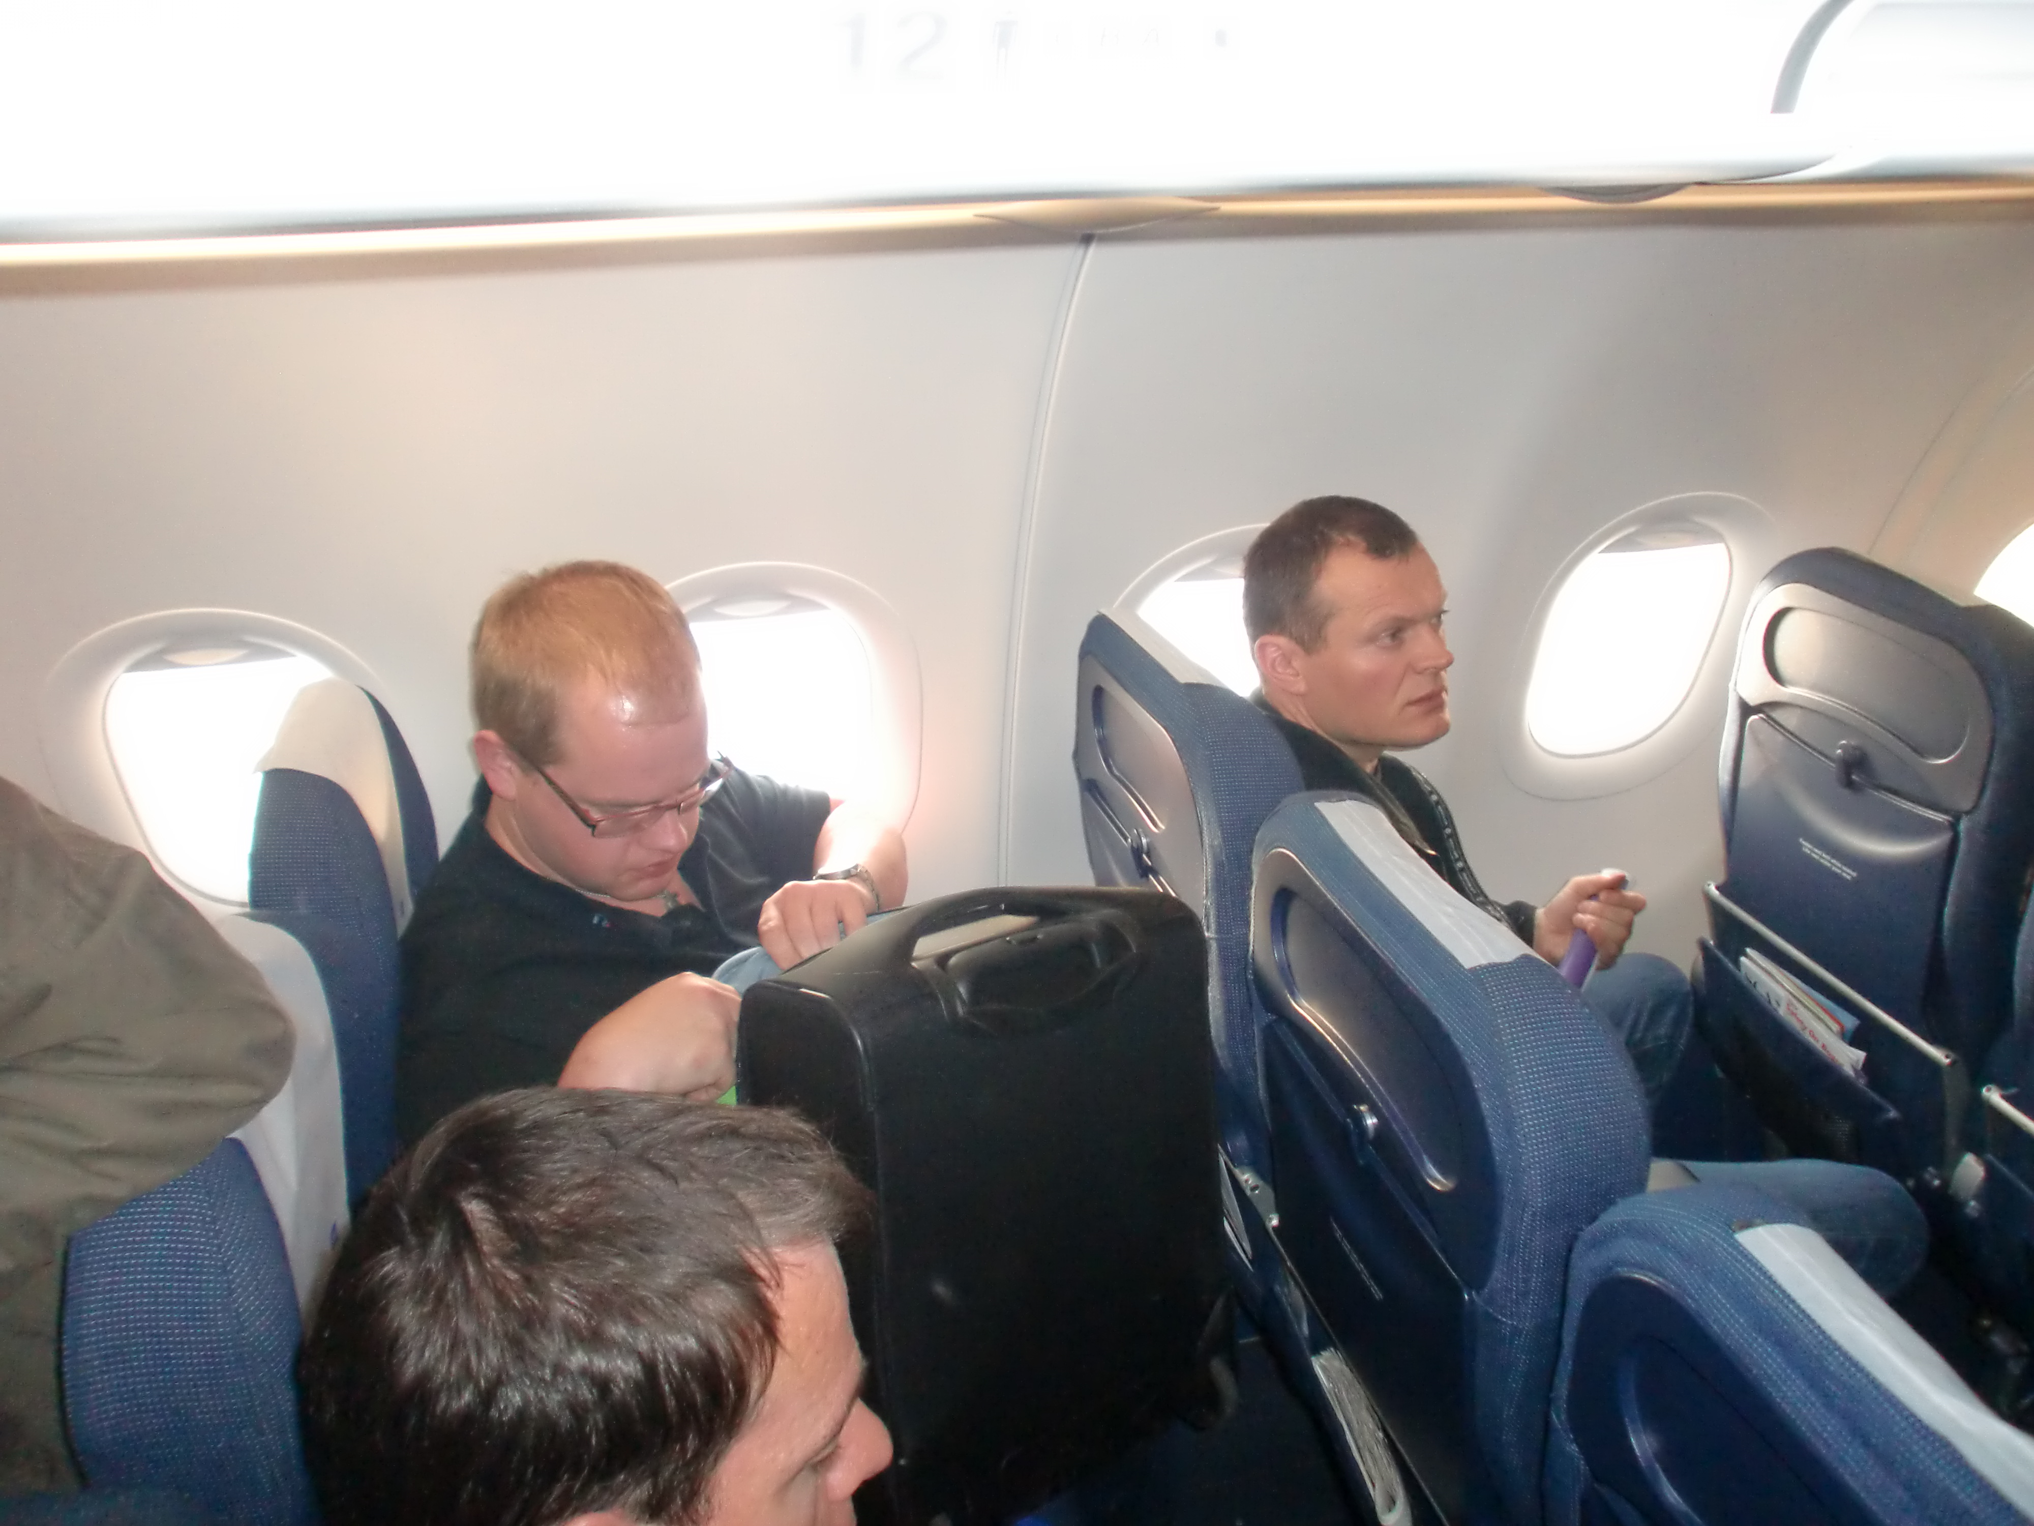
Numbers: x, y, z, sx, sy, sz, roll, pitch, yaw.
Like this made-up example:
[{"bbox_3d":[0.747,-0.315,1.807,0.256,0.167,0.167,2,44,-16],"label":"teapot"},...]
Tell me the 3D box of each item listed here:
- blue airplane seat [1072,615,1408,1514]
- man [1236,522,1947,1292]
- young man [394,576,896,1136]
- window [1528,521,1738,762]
[{"bbox_3d":[0.414,0.398,1.723,0.660,1.170,0.490,-6,24,-11],"label":"blue airplane seat"},{"bbox_3d":[0.570,0.338,1.680,0.760,1.260,0.570,-5,24,-9],"label":"man"},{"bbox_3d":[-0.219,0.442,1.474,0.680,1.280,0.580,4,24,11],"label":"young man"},{"bbox_3d":[0.763,-0.143,1.900,0.250,0.355,0.050,-6,38,-11],"label":"window"}]

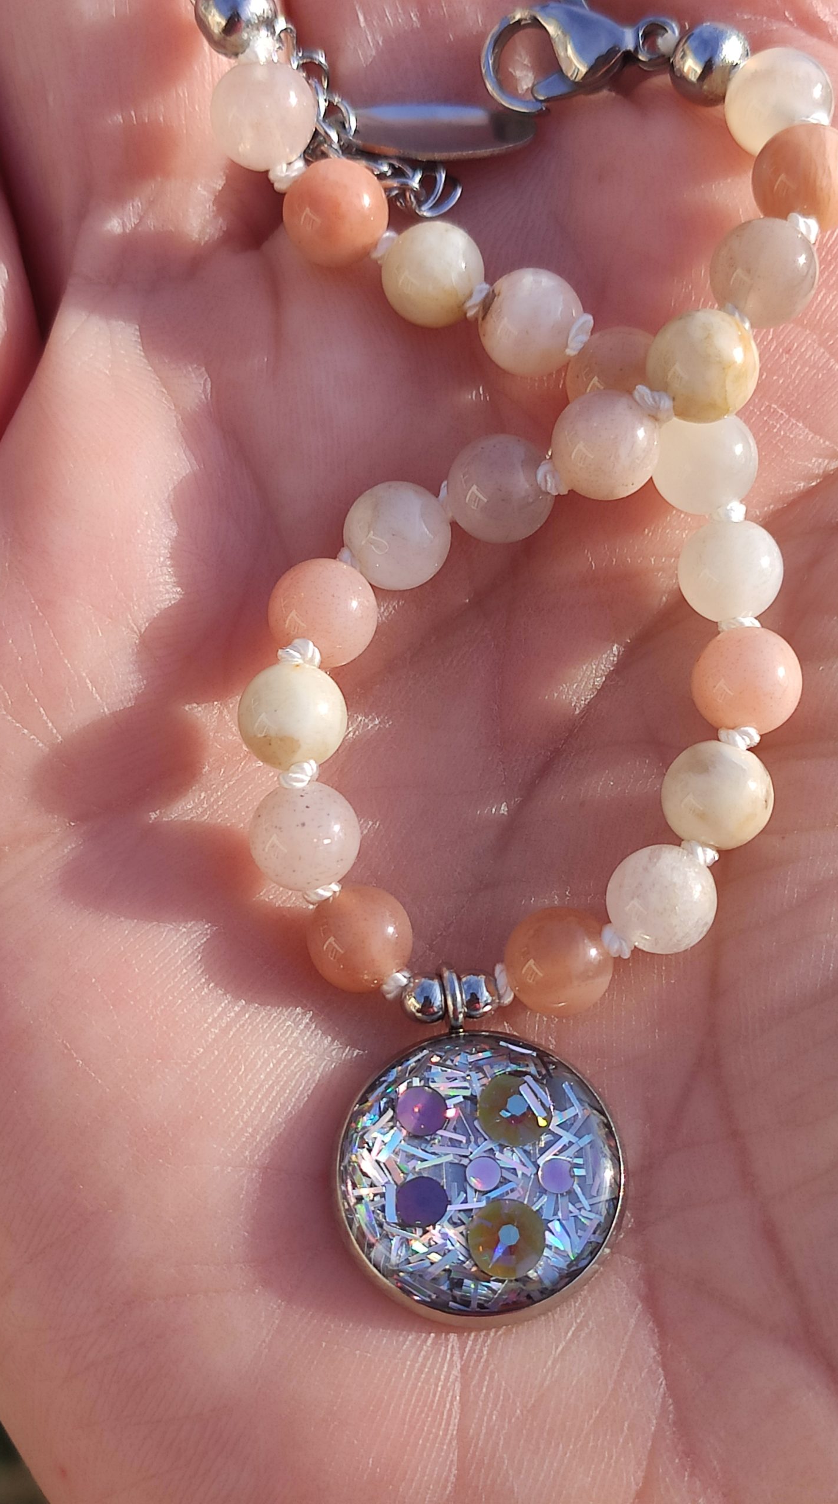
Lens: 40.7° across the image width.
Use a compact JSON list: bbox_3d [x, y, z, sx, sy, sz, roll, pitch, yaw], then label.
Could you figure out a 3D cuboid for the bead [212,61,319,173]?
[{"bbox_3d":[-0.012,-0.049,0.087,0.008,0.008,0.008,1,55,-1],"label":"bead"}]

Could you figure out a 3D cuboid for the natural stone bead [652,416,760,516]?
[{"bbox_3d":[0.022,-0.022,0.087,0.008,0.008,0.008,0,53,0],"label":"natural stone bead"}]

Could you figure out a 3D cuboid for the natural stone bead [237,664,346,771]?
[{"bbox_3d":[-0.009,-0.003,0.084,0.008,0.008,0.008,1,55,-1],"label":"natural stone bead"}]

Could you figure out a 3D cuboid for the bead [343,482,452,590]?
[{"bbox_3d":[-0.002,-0.016,0.084,0.008,0.008,0.008,0,60,0],"label":"bead"}]

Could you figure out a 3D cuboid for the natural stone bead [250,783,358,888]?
[{"bbox_3d":[-0.008,0.006,0.083,0.008,0.008,0.008,1,55,-1],"label":"natural stone bead"}]

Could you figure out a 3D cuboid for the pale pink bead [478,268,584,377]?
[{"bbox_3d":[0.009,-0.033,0.086,0.008,0.008,0.008,0,60,0],"label":"pale pink bead"}]

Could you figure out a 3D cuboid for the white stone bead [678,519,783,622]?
[{"bbox_3d":[0.024,-0.014,0.087,0.008,0.008,0.008,1,55,-1],"label":"white stone bead"}]

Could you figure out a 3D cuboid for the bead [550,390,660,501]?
[{"bbox_3d":[0.014,-0.023,0.084,0.008,0.008,0.008,0,60,0],"label":"bead"}]

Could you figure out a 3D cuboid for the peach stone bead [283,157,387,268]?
[{"bbox_3d":[-0.006,-0.041,0.087,0.008,0.008,0.008,0,60,0],"label":"peach stone bead"}]

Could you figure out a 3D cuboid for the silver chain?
[{"bbox_3d":[-0.003,-0.049,0.088,0.008,0.005,0.019,-40,90,-7],"label":"silver chain"}]

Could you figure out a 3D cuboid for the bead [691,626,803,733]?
[{"bbox_3d":[0.024,-0.005,0.084,0.008,0.008,0.008,0,60,0],"label":"bead"}]

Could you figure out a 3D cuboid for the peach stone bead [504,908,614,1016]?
[{"bbox_3d":[0.010,0.015,0.084,0.008,0.008,0.008,0,60,0],"label":"peach stone bead"}]

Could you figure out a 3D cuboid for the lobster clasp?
[{"bbox_3d":[0.013,-0.054,0.087,0.015,0.004,0.008,-13,76,0],"label":"lobster clasp"}]

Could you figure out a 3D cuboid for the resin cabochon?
[{"bbox_3d":[0.005,0.032,0.085,0.021,0.006,0.021,-4,66,0],"label":"resin cabochon"}]

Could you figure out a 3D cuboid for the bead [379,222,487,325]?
[{"bbox_3d":[0.001,-0.037,0.088,0.008,0.008,0.008,1,55,-1],"label":"bead"}]

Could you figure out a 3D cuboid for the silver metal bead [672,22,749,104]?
[{"bbox_3d":[0.022,-0.053,0.087,0.006,0.006,0.006,1,55,-1],"label":"silver metal bead"}]

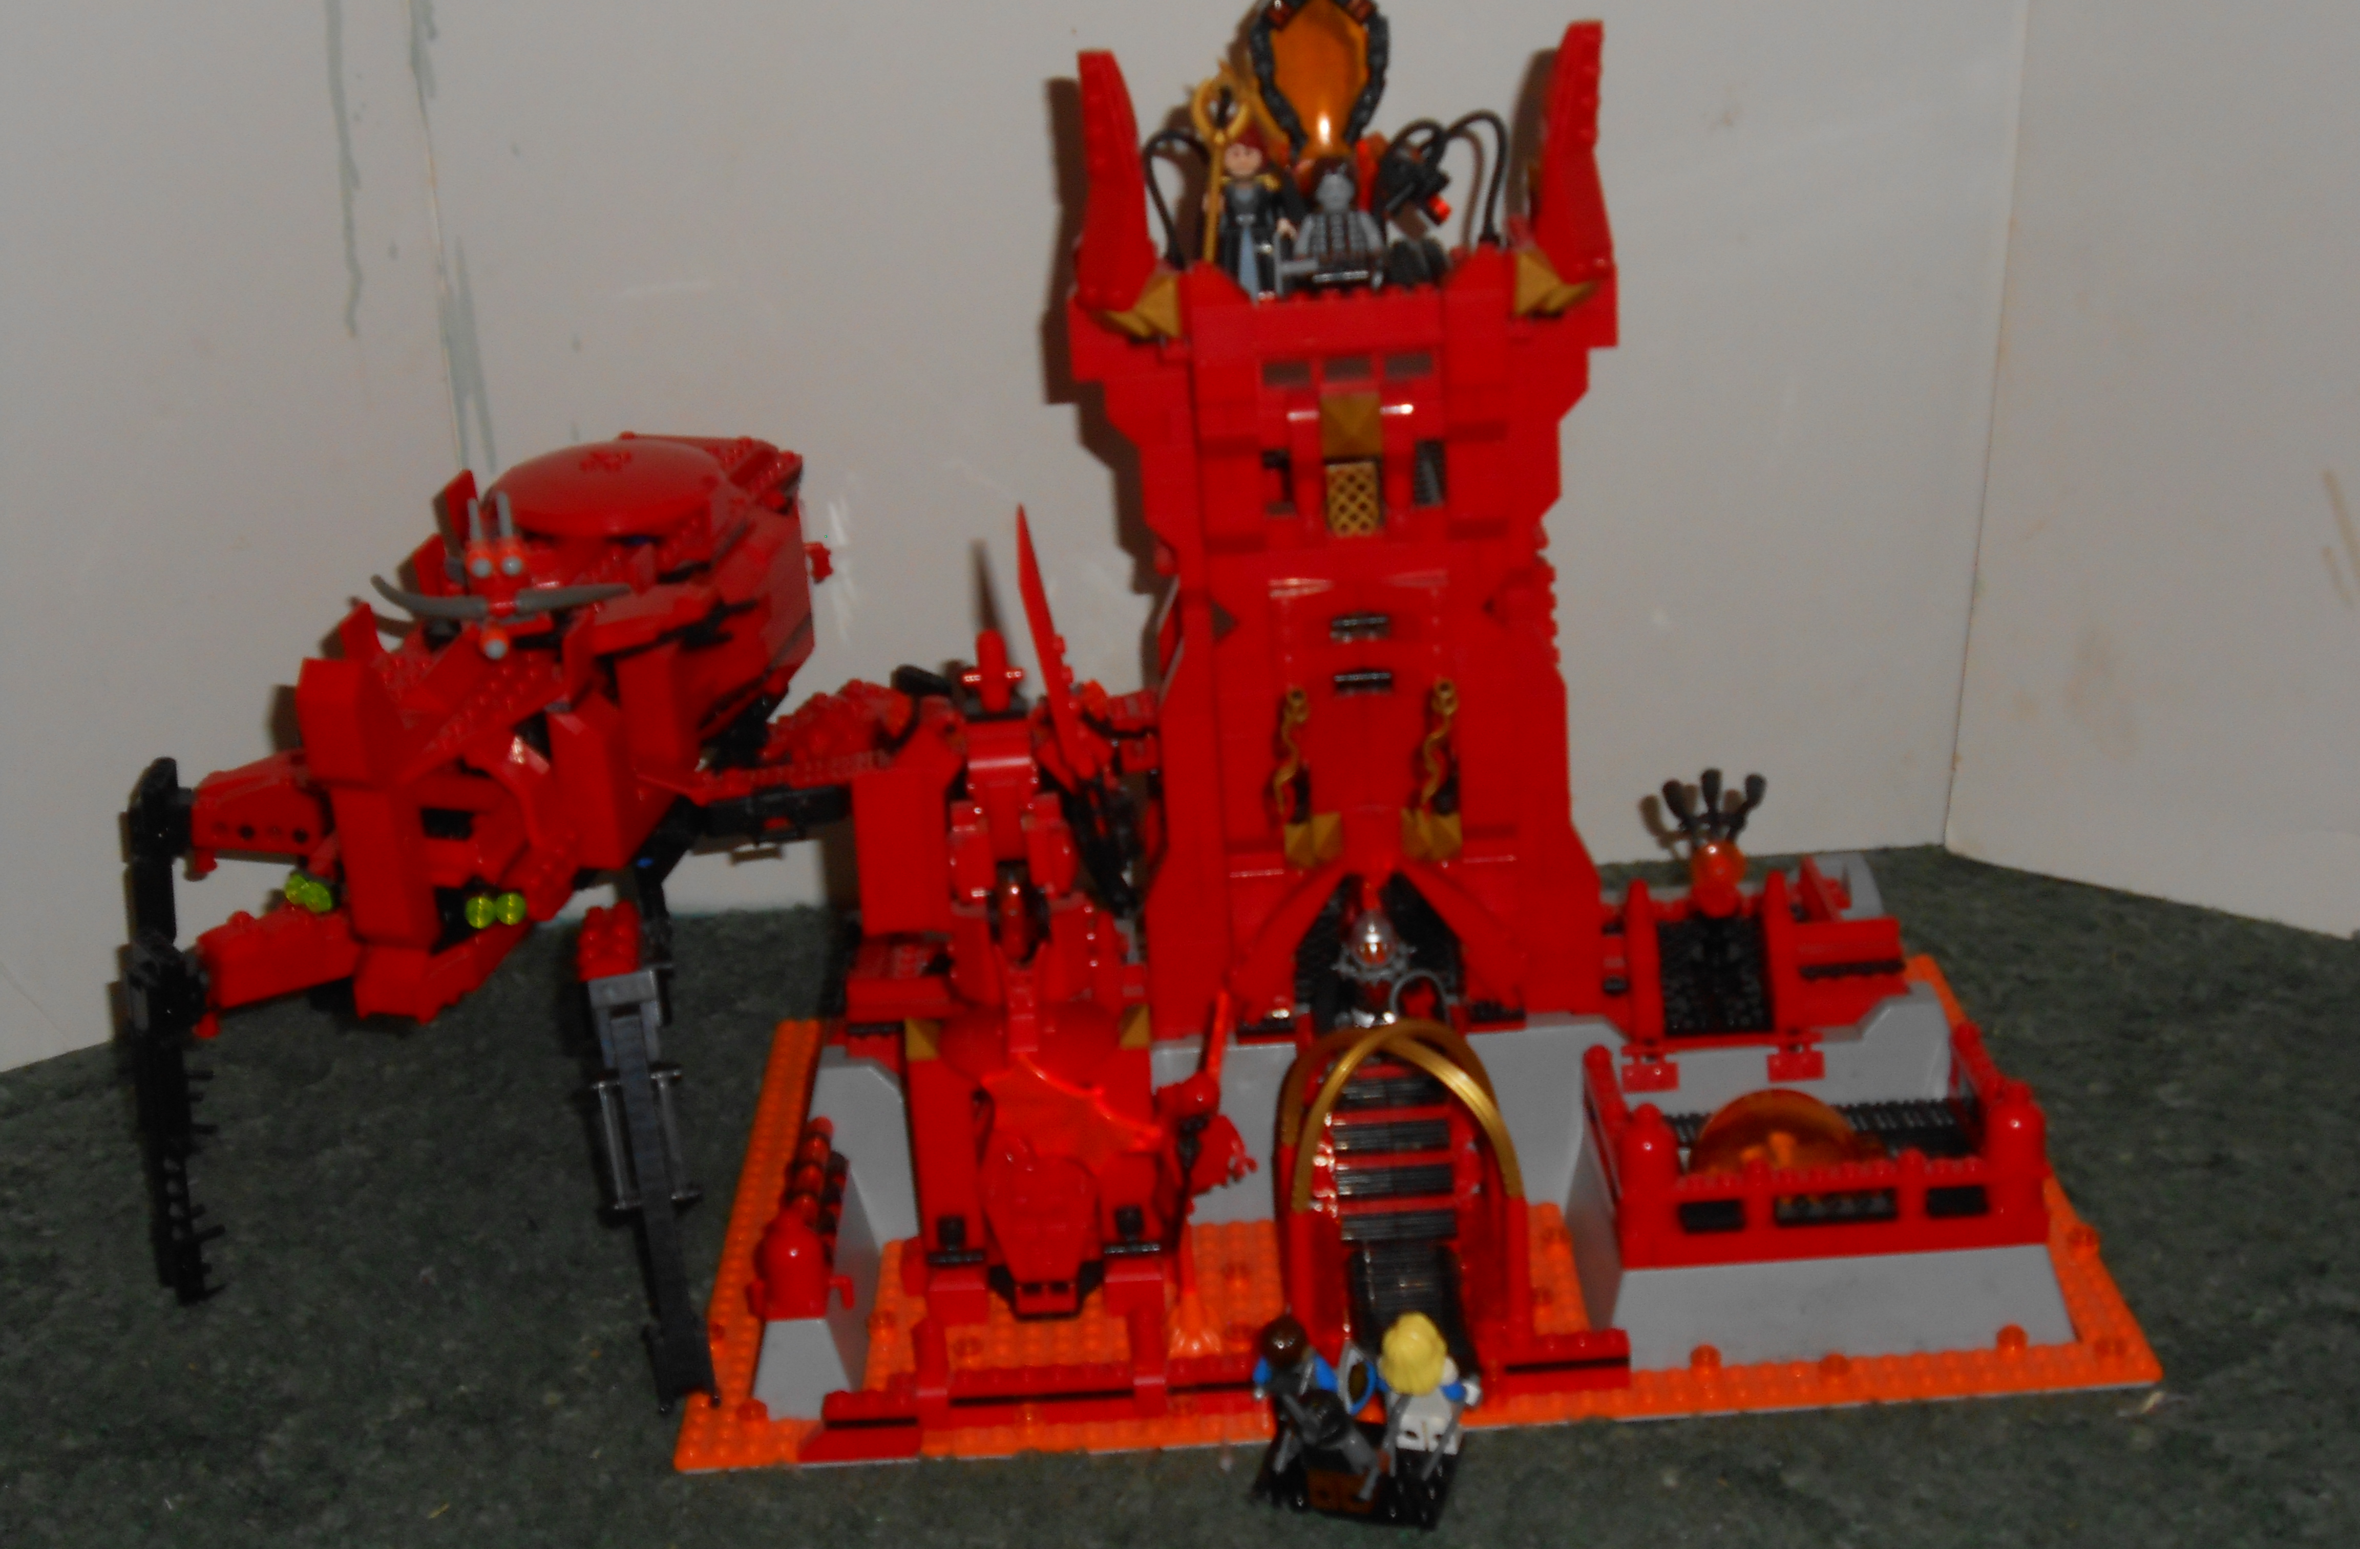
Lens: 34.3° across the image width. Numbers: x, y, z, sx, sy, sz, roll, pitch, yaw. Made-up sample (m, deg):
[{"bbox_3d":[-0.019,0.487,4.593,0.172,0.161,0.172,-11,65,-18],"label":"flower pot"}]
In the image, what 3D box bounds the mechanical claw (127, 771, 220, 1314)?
[{"bbox_3d":[-0.285,0.073,1.078,0.028,0.154,0.034,1,21,-2],"label":"mechanical claw"}]

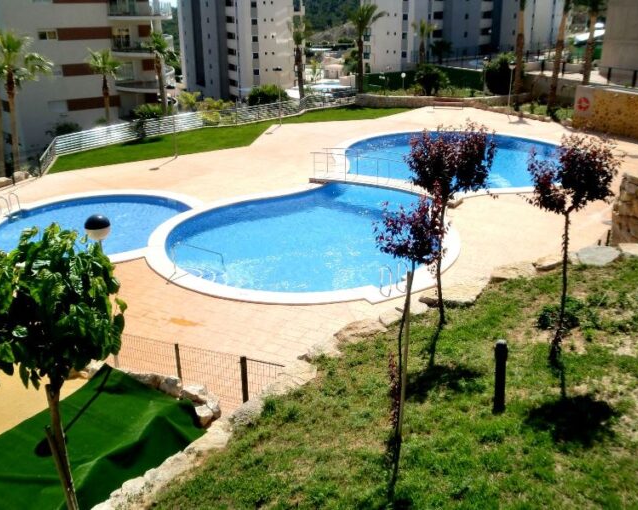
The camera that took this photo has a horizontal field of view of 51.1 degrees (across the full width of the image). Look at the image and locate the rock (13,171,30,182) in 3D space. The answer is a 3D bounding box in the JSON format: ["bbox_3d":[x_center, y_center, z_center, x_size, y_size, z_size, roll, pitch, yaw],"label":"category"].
[{"bbox_3d":[-12.418,-3.308,28.041,0.620,0.380,0.500,-10,23,-22],"label":"rock"}]

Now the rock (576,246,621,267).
[{"bbox_3d":[5.901,0.032,14.100,0.900,0.240,0.550,-7,22,-16],"label":"rock"}]

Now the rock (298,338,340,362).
[{"bbox_3d":[0.009,1.646,11.757,0.751,0.320,0.500,0,21,0],"label":"rock"}]

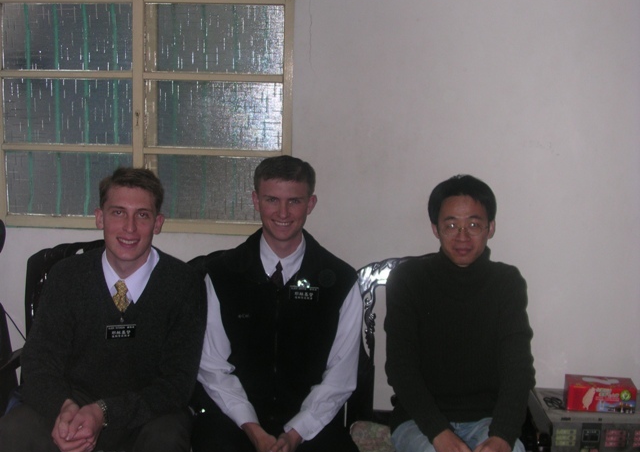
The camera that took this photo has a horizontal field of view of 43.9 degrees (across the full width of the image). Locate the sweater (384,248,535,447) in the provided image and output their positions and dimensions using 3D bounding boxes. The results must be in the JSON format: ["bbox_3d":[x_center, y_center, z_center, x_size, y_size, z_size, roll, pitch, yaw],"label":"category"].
[{"bbox_3d":[0.397,0.348,2.260,0.425,0.540,0.410,2,7,5],"label":"sweater"}]

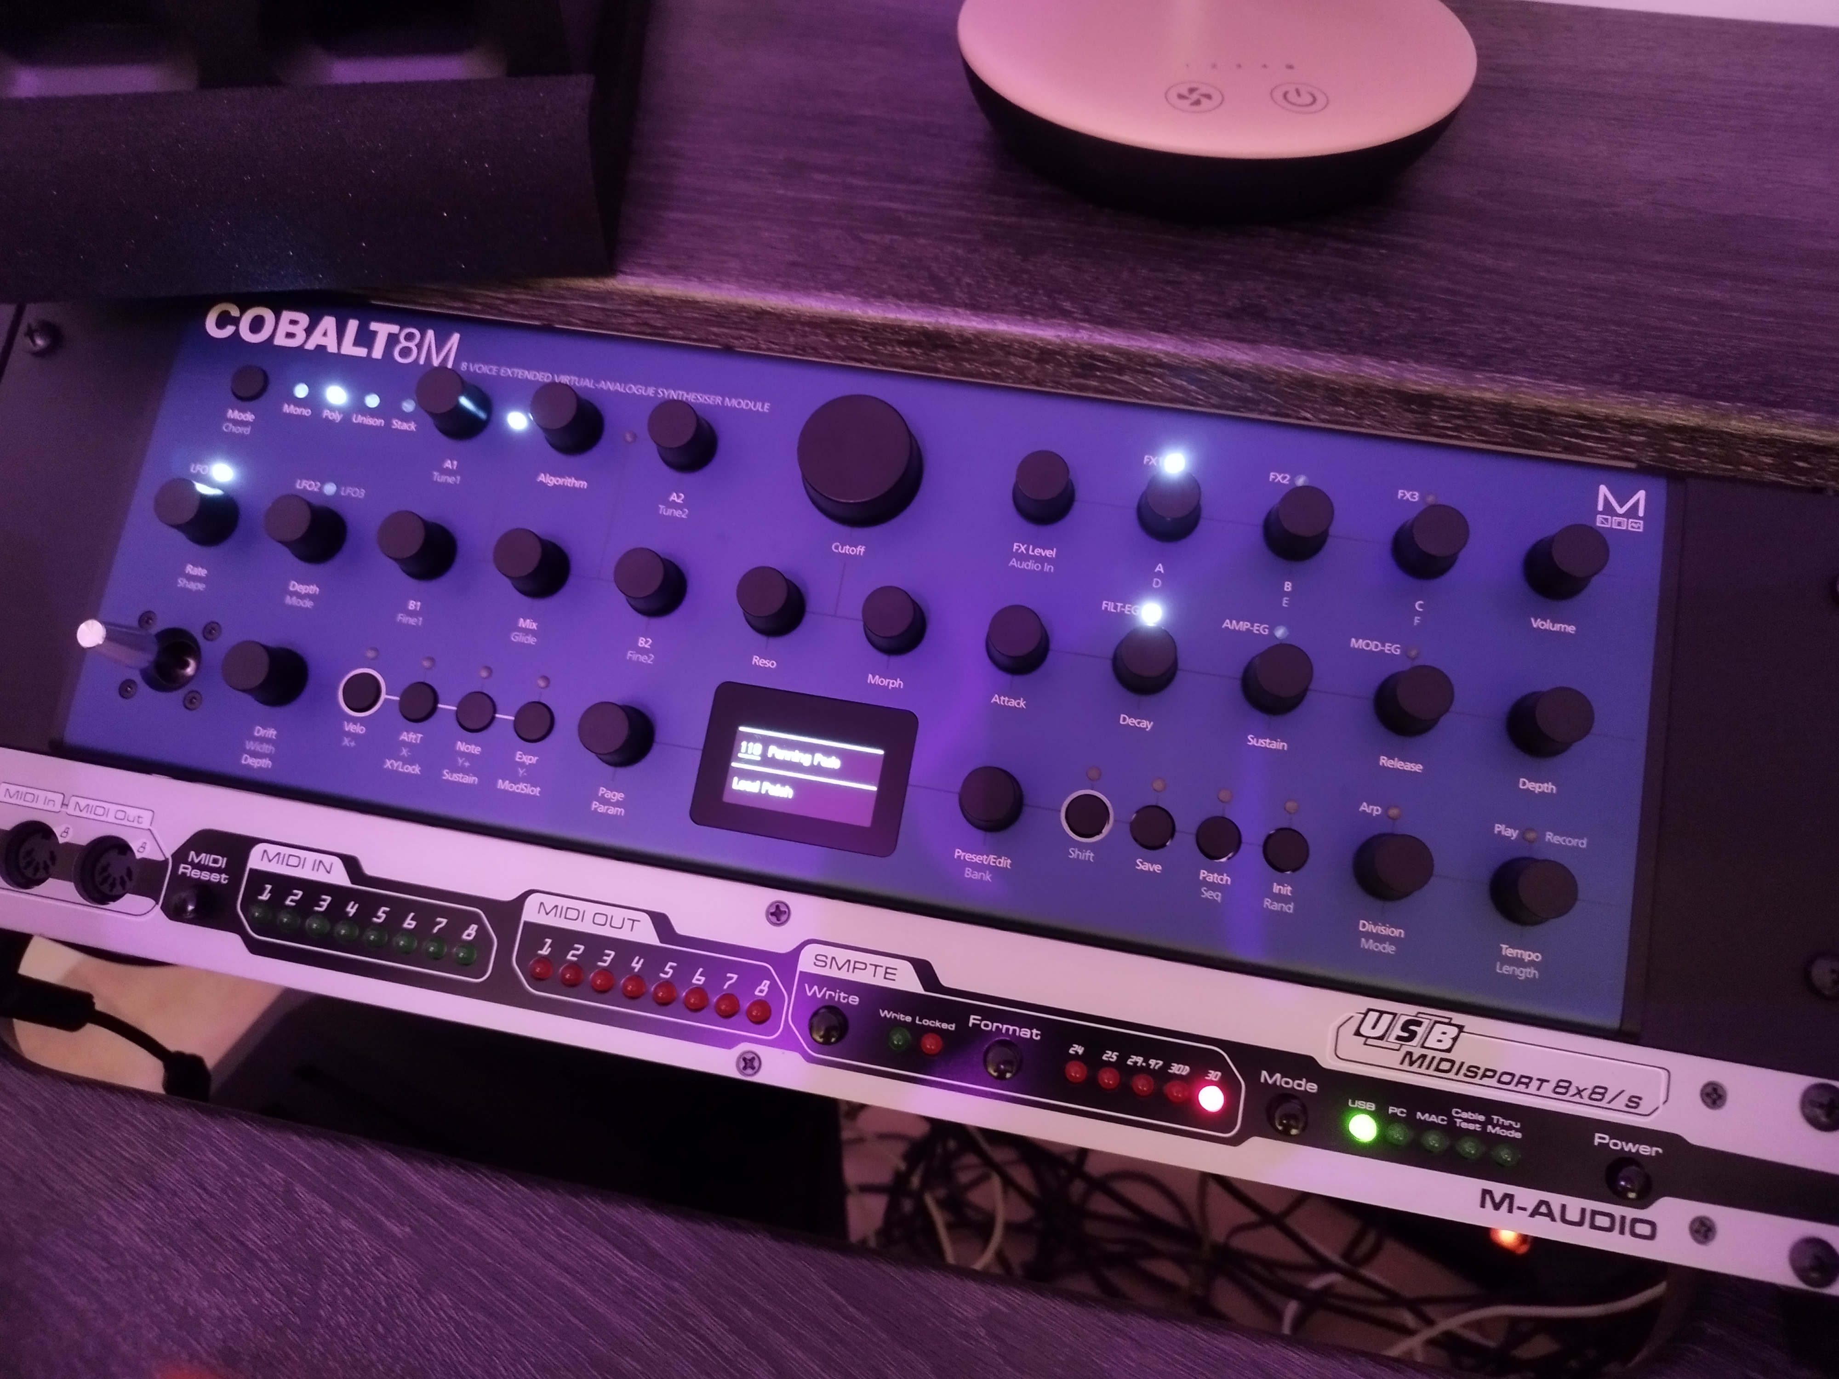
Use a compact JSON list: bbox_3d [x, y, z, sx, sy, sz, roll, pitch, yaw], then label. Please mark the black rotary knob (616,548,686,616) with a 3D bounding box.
[{"bbox_3d":[-0.067,-0.027,0.315,0.015,0.014,0.015,-1,79,4],"label":"black rotary knob"}]

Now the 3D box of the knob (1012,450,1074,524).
[{"bbox_3d":[0.030,-0.049,0.307,0.015,0.014,0.015,-1,79,5],"label":"knob"}]

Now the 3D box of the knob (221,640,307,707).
[{"bbox_3d":[-0.163,-0.004,0.316,0.015,0.014,0.015,-1,79,5],"label":"knob"}]

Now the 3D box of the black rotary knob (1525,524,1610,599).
[{"bbox_3d":[0.150,-0.030,0.296,0.015,0.014,0.015,9,80,7],"label":"black rotary knob"}]

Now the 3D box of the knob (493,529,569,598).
[{"bbox_3d":[-0.097,-0.032,0.318,0.015,0.014,0.015,-1,79,4],"label":"knob"}]

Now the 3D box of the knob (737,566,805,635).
[{"bbox_3d":[-0.037,-0.022,0.311,0.015,0.014,0.015,-1,79,5],"label":"knob"}]

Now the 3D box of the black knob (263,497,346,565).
[{"bbox_3d":[-0.157,-0.041,0.324,0.015,0.014,0.015,-1,79,4],"label":"black knob"}]

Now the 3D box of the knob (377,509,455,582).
[{"bbox_3d":[-0.127,-0.037,0.321,0.016,0.014,0.016,-1,79,5],"label":"knob"}]

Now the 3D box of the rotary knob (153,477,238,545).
[{"bbox_3d":[-0.186,-0.046,0.327,0.015,0.014,0.015,9,80,6],"label":"rotary knob"}]

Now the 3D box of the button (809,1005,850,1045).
[{"bbox_3d":[-0.021,0.078,0.295,0.009,0.005,0.009,9,80,7],"label":"button"}]

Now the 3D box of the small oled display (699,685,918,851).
[{"bbox_3d":[-0.028,0.019,0.310,0.052,0.003,0.036,9,80,6],"label":"small oled display"}]

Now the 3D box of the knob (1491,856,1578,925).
[{"bbox_3d":[0.137,0.045,0.283,0.015,0.014,0.015,9,80,7],"label":"knob"}]

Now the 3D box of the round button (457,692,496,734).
[{"bbox_3d":[-0.109,0.005,0.314,0.010,0.002,0.010,9,80,7],"label":"round button"}]

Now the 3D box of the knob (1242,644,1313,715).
[{"bbox_3d":[0.084,-0.003,0.296,0.016,0.014,0.016,-1,79,5],"label":"knob"}]

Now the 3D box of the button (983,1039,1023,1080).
[{"bbox_3d":[0.019,0.084,0.290,0.009,0.005,0.009,9,80,7],"label":"button"}]

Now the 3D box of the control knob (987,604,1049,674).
[{"bbox_3d":[0.023,-0.012,0.303,0.016,0.014,0.016,-1,79,5],"label":"control knob"}]

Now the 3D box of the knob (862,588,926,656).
[{"bbox_3d":[-0.007,-0.018,0.309,0.015,0.014,0.015,-1,79,4],"label":"knob"}]

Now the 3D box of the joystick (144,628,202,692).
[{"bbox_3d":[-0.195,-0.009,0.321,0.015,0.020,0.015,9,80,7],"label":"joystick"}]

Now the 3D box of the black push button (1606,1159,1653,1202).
[{"bbox_3d":[0.154,0.106,0.274,0.009,0.004,0.009,9,80,7],"label":"black push button"}]

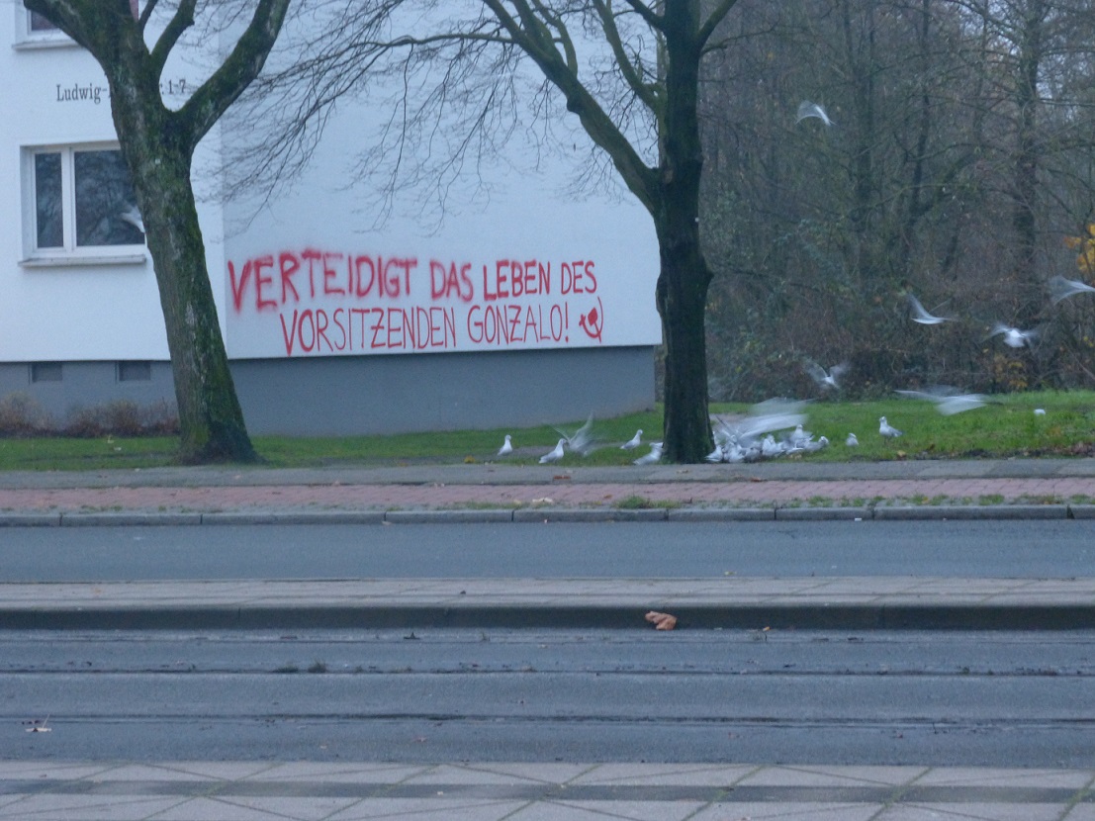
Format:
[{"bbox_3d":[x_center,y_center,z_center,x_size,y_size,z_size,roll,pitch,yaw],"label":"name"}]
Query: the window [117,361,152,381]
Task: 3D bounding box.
[{"bbox_3d":[-5.083,-0.486,48.447,0.516,0.250,0.100,0,2,33],"label":"window"}]

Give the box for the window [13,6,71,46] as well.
[{"bbox_3d":[-5.761,-5.323,48.674,2.019,1.393,0.200,0,2,33],"label":"window"}]

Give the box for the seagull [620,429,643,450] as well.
[{"bbox_3d":[0.888,0.319,41.200,0.290,0.240,0.130,-2,2,-9],"label":"seagull"}]

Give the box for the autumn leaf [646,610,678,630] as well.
[{"bbox_3d":[0.605,1.117,20.870,0.170,0.105,0.080,-2,2,-12],"label":"autumn leaf"}]

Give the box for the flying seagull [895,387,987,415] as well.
[{"bbox_3d":[4.116,-0.103,41.000,0.900,0.300,0.420,0,2,37],"label":"flying seagull"}]

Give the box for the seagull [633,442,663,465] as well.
[{"bbox_3d":[1.026,0.438,39.900,0.310,0.240,0.180,-1,2,6],"label":"seagull"}]

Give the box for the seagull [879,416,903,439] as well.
[{"bbox_3d":[3.549,0.189,40.500,0.310,0.260,0.140,-2,2,-24],"label":"seagull"}]

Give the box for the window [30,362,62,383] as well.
[{"bbox_3d":[-6.258,-0.488,49.210,0.492,0.254,0.100,0,2,33],"label":"window"}]

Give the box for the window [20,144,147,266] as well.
[{"bbox_3d":[-5.697,-2.605,48.746,2.019,1.393,0.200,0,2,33],"label":"window"}]

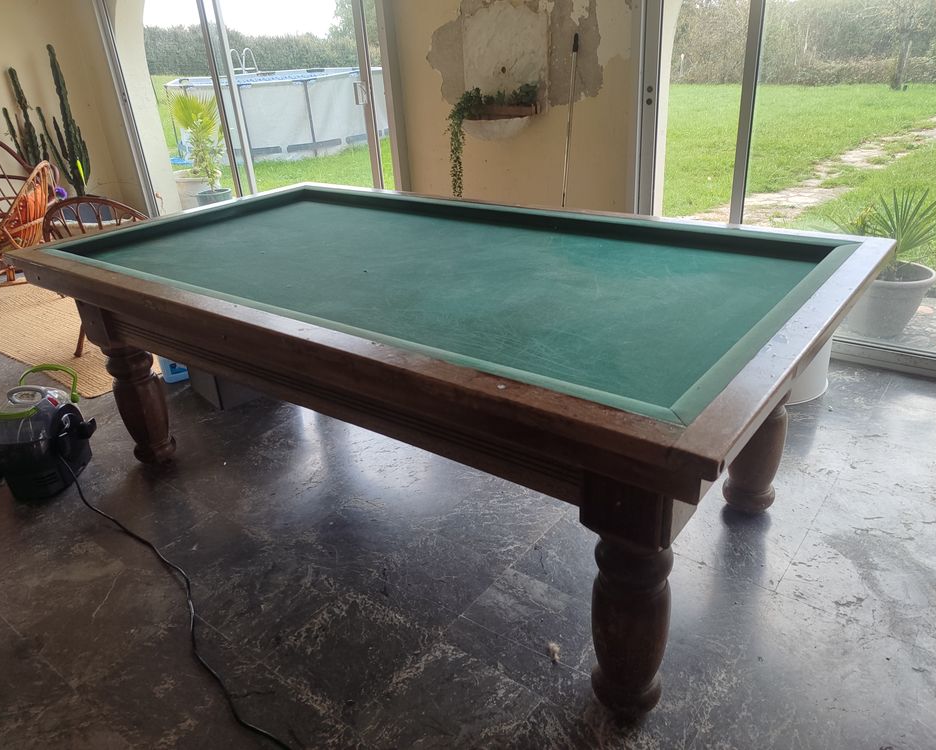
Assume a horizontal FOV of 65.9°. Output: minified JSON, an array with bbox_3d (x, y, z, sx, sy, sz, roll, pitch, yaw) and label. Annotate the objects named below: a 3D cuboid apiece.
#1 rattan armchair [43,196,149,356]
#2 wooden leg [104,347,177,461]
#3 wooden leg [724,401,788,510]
[{"bbox_3d":[-1.844,-0.607,3.794,0.620,0.770,0.620,-12,27,-17],"label":"rattan armchair"},{"bbox_3d":[-1.170,0.106,2.607,0.162,0.420,0.162,15,31,35],"label":"wooden leg"},{"bbox_3d":[0.854,0.193,2.135,0.162,0.420,0.162,15,31,35],"label":"wooden leg"}]

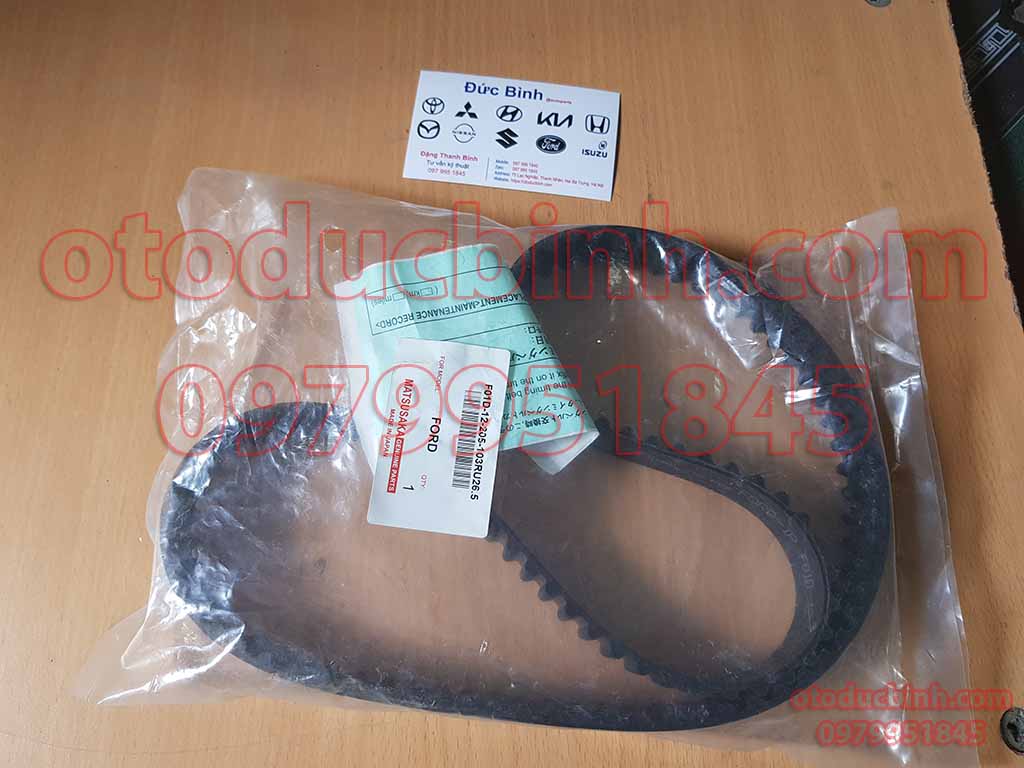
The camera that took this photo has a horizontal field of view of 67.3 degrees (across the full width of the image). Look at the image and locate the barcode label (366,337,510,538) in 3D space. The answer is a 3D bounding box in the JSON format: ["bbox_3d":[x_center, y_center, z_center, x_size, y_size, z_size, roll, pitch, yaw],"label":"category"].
[{"bbox_3d":[-0.025,0.018,0.274,0.042,0.001,0.069,7,74,1],"label":"barcode label"}]

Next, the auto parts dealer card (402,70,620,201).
[{"bbox_3d":[0.001,-0.110,0.337,0.090,0.001,0.054,6,74,0],"label":"auto parts dealer card"}]

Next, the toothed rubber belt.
[{"bbox_3d":[0.008,0.027,0.283,0.249,0.027,0.178,3,74,0],"label":"toothed rubber belt"}]

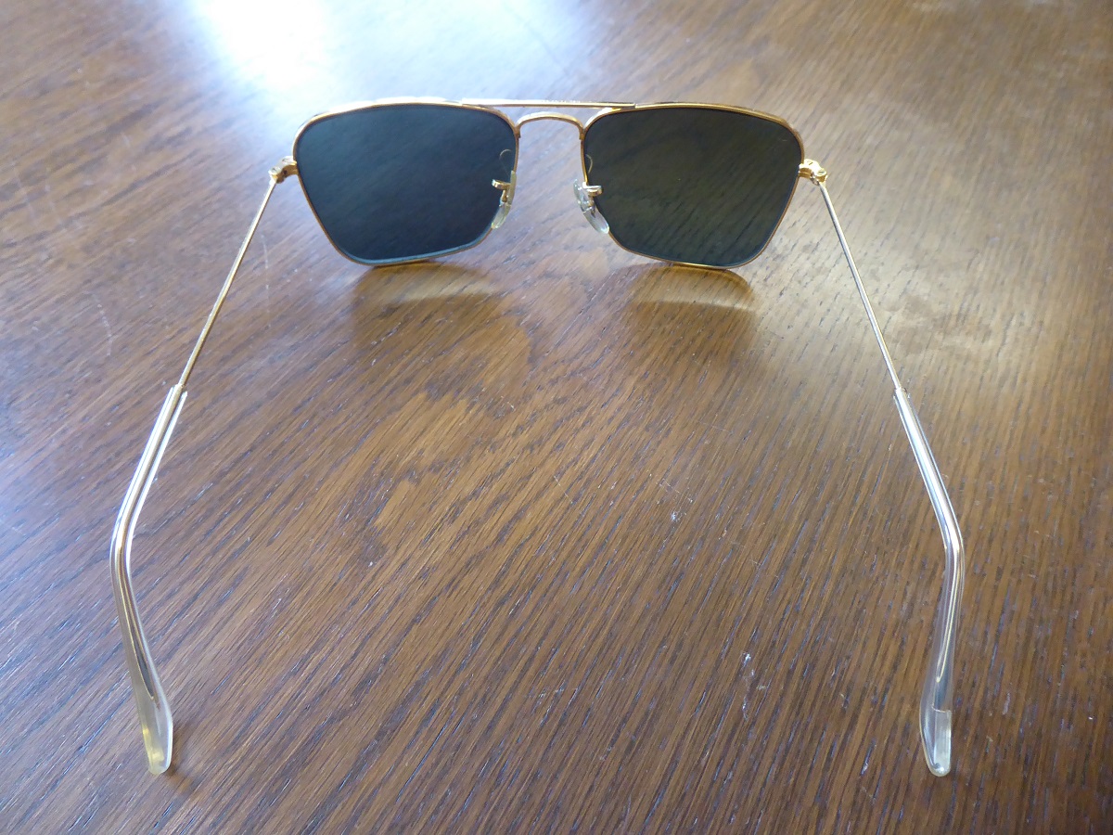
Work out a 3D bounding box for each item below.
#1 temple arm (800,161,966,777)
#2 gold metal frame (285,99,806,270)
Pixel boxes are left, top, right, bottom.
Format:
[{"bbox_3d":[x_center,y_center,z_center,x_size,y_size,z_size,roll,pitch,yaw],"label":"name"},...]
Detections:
[{"bbox_3d":[0.063,-0.002,0.164,0.009,0.031,0.136,1,50,0],"label":"temple arm"},{"bbox_3d":[-0.003,-0.057,0.203,0.128,0.044,0.015,1,36,0],"label":"gold metal frame"}]

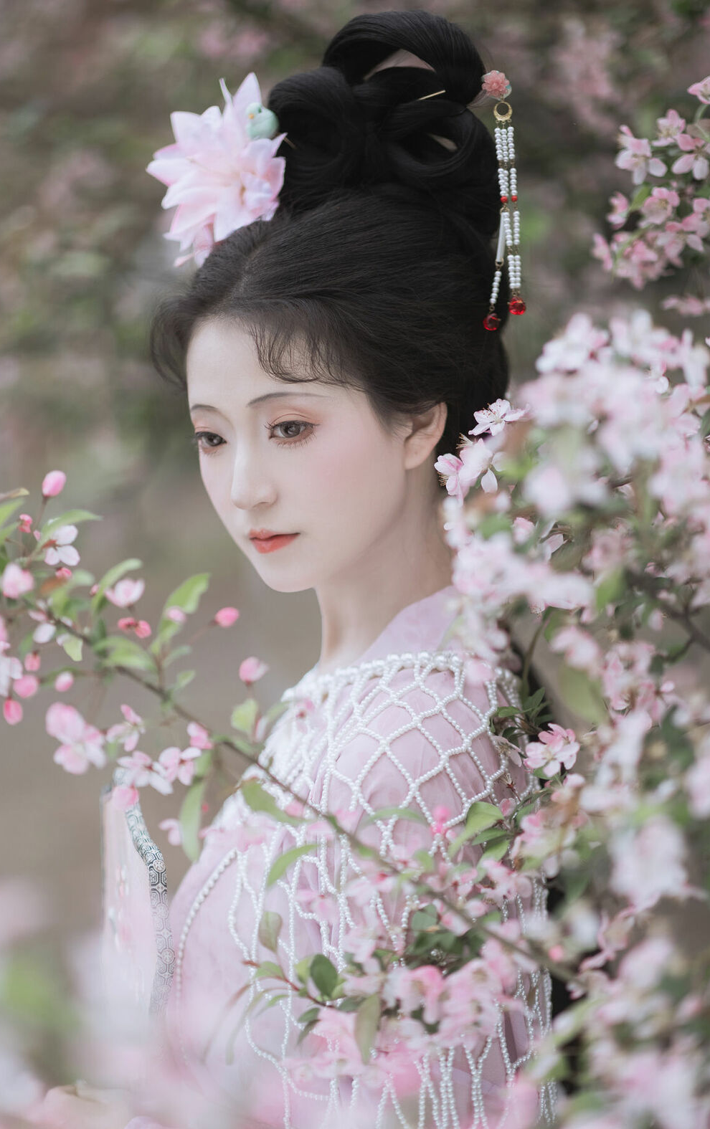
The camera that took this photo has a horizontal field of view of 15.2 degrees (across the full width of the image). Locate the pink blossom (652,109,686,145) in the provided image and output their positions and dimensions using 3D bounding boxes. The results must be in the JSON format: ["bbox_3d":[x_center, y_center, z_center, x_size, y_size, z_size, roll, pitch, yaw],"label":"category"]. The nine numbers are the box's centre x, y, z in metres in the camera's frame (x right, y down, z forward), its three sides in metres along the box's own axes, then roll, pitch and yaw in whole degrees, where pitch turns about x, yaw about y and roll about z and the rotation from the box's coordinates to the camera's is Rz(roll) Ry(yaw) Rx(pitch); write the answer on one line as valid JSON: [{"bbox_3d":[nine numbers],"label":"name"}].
[{"bbox_3d":[0.235,-0.328,2.000,0.026,0.028,0.022,0,0,18],"label":"pink blossom"}]

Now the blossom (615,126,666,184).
[{"bbox_3d":[0.187,-0.269,1.750,0.034,0.038,0.026,0,2,11],"label":"blossom"}]

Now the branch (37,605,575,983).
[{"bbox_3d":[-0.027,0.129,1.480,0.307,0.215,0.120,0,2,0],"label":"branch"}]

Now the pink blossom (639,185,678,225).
[{"bbox_3d":[0.200,-0.236,1.750,0.025,0.025,0.022,-1,2,-17],"label":"pink blossom"}]

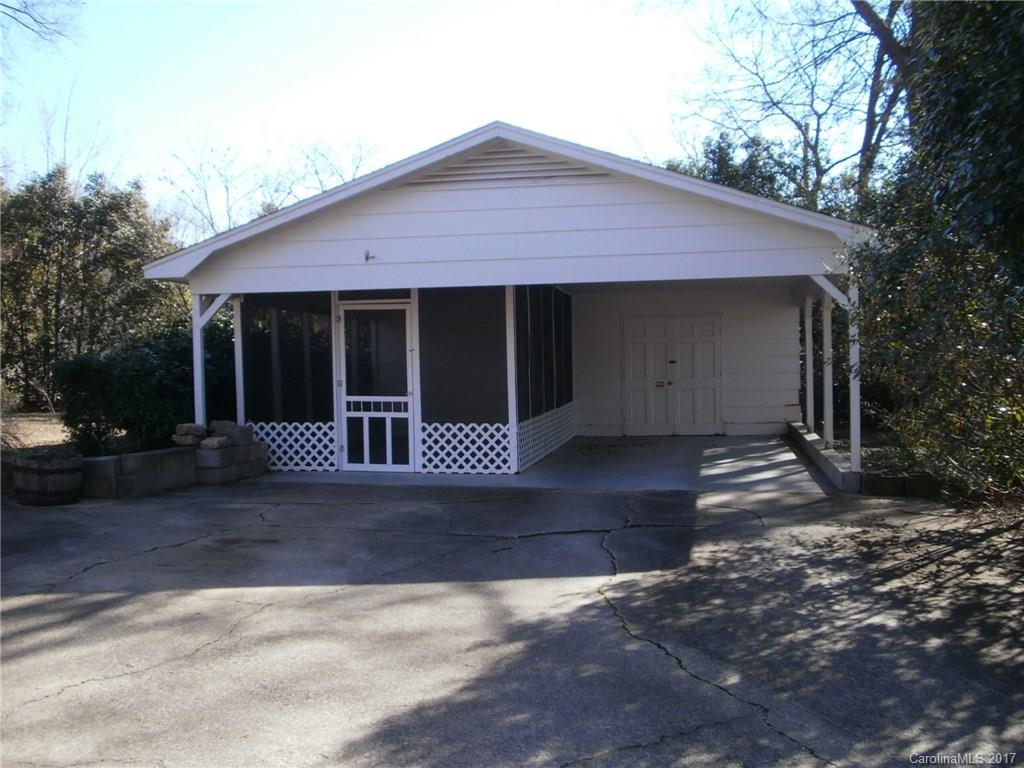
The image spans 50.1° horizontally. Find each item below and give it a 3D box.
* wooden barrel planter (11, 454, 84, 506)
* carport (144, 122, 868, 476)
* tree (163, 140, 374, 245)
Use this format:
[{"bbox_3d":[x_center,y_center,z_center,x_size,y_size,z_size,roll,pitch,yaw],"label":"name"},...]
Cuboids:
[{"bbox_3d":[-4.670,0.946,10.993,0.650,0.460,0.650,-1,2,11],"label":"wooden barrel planter"},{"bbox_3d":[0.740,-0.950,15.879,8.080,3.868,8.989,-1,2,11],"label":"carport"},{"bbox_3d":[-6.631,-2.990,30.068,5.800,7.370,5.500,-1,2,11],"label":"tree"}]

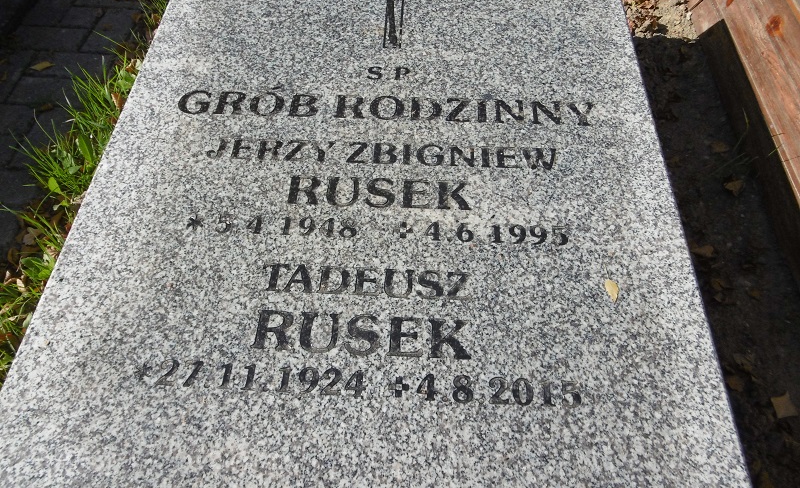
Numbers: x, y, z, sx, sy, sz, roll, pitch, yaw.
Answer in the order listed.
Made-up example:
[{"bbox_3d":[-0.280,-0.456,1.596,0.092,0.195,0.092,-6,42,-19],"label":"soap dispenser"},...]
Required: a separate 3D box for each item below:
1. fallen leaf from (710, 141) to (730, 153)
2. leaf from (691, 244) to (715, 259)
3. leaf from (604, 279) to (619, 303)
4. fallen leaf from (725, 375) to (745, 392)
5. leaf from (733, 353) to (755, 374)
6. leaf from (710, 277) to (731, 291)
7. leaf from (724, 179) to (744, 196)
[{"bbox_3d":[0.743,-0.226,1.294,0.044,0.010,0.031,-16,57,-12],"label":"fallen leaf"},{"bbox_3d":[0.614,0.017,1.121,0.049,0.012,0.029,-11,56,-9],"label":"leaf"},{"bbox_3d":[0.273,0.060,0.712,0.015,0.005,0.032,-14,59,-9],"label":"leaf"},{"bbox_3d":[0.586,0.243,0.966,0.027,0.010,0.029,7,56,3],"label":"fallen leaf"},{"bbox_3d":[0.612,0.211,0.989,0.021,0.010,0.040,-31,62,-21],"label":"leaf"},{"bbox_3d":[0.622,0.078,1.081,0.027,0.010,0.028,-12,57,-10],"label":"leaf"},{"bbox_3d":[0.741,-0.131,1.227,0.035,0.013,0.052,38,62,22],"label":"leaf"}]

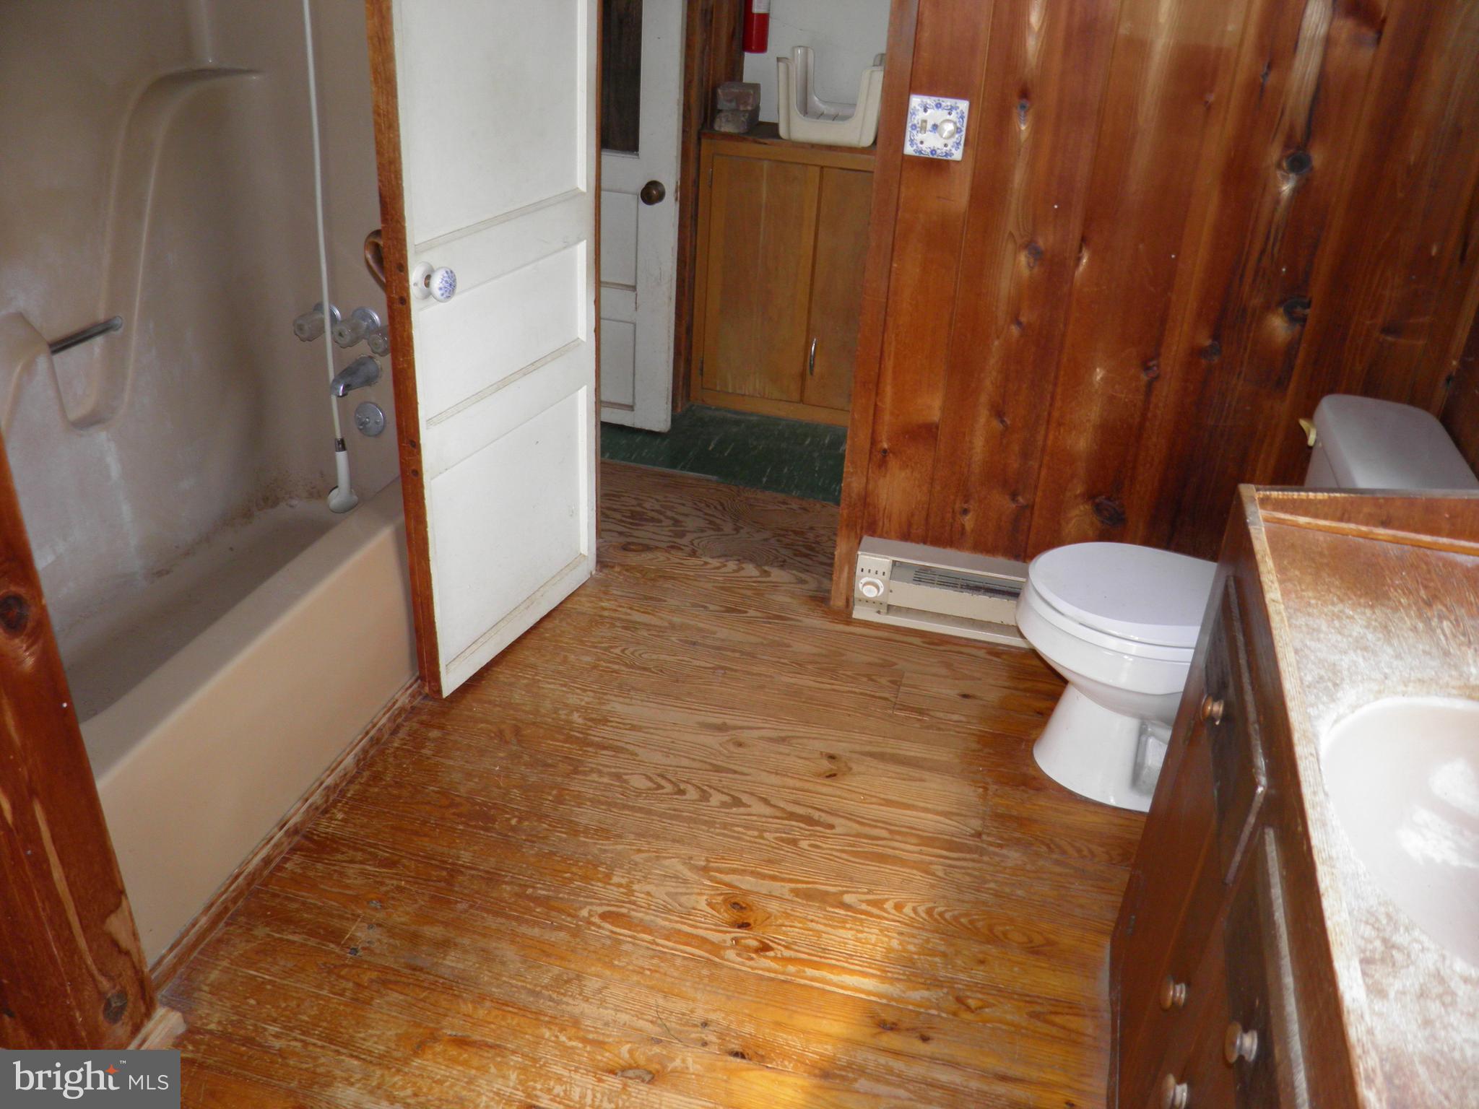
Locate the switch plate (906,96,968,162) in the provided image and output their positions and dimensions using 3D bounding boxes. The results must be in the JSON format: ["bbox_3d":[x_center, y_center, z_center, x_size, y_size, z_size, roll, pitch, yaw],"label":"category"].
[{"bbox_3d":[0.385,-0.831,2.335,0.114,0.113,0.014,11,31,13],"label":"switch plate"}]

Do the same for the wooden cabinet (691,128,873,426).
[{"bbox_3d":[0.253,-0.882,3.829,0.745,0.875,0.260,11,31,13],"label":"wooden cabinet"}]

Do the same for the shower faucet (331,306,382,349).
[{"bbox_3d":[-0.906,-0.533,2.820,0.068,0.068,0.105,11,31,13],"label":"shower faucet"}]

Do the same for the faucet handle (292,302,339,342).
[{"bbox_3d":[-1.015,-0.551,2.845,0.070,0.070,0.096,10,30,12],"label":"faucet handle"}]

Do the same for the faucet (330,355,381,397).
[{"bbox_3d":[-0.924,-0.422,2.867,0.055,0.065,0.140,11,31,13],"label":"faucet"}]

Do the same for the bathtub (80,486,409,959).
[{"bbox_3d":[-1.097,0.096,2.501,0.760,0.410,1.520,11,31,13],"label":"bathtub"}]

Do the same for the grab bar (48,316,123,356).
[{"bbox_3d":[-1.312,-0.438,2.402,0.030,0.027,0.190,11,31,13],"label":"grab bar"}]

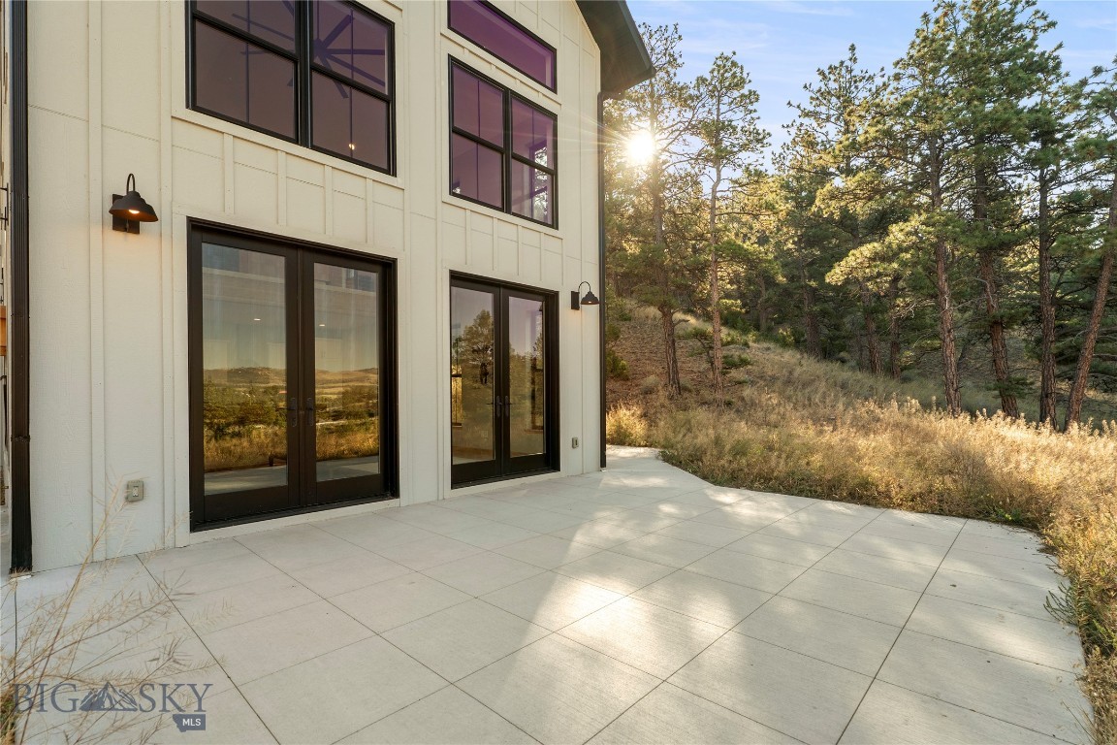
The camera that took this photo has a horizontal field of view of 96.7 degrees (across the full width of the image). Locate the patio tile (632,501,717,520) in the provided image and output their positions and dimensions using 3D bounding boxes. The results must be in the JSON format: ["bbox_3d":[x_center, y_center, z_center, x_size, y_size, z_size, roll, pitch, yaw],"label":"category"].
[{"bbox_3d":[1.172,1.412,5.024,0.621,0.050,0.599,-3,-4,44],"label":"patio tile"}]

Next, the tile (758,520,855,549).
[{"bbox_3d":[2.068,1.366,4.166,0.621,0.050,0.599,-3,-4,44],"label":"tile"}]

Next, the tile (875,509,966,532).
[{"bbox_3d":[3.383,1.395,4.665,0.629,0.040,0.609,-3,-4,43],"label":"tile"}]

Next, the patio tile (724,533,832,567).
[{"bbox_3d":[1.654,1.349,3.734,0.621,0.050,0.599,-3,-4,44],"label":"patio tile"}]

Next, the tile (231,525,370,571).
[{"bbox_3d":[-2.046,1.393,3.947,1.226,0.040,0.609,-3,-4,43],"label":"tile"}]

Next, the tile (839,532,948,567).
[{"bbox_3d":[2.544,1.354,3.783,0.629,0.040,0.609,-3,-4,43],"label":"tile"}]

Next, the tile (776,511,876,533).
[{"bbox_3d":[2.508,1.400,4.656,0.629,0.040,0.609,-3,-4,43],"label":"tile"}]

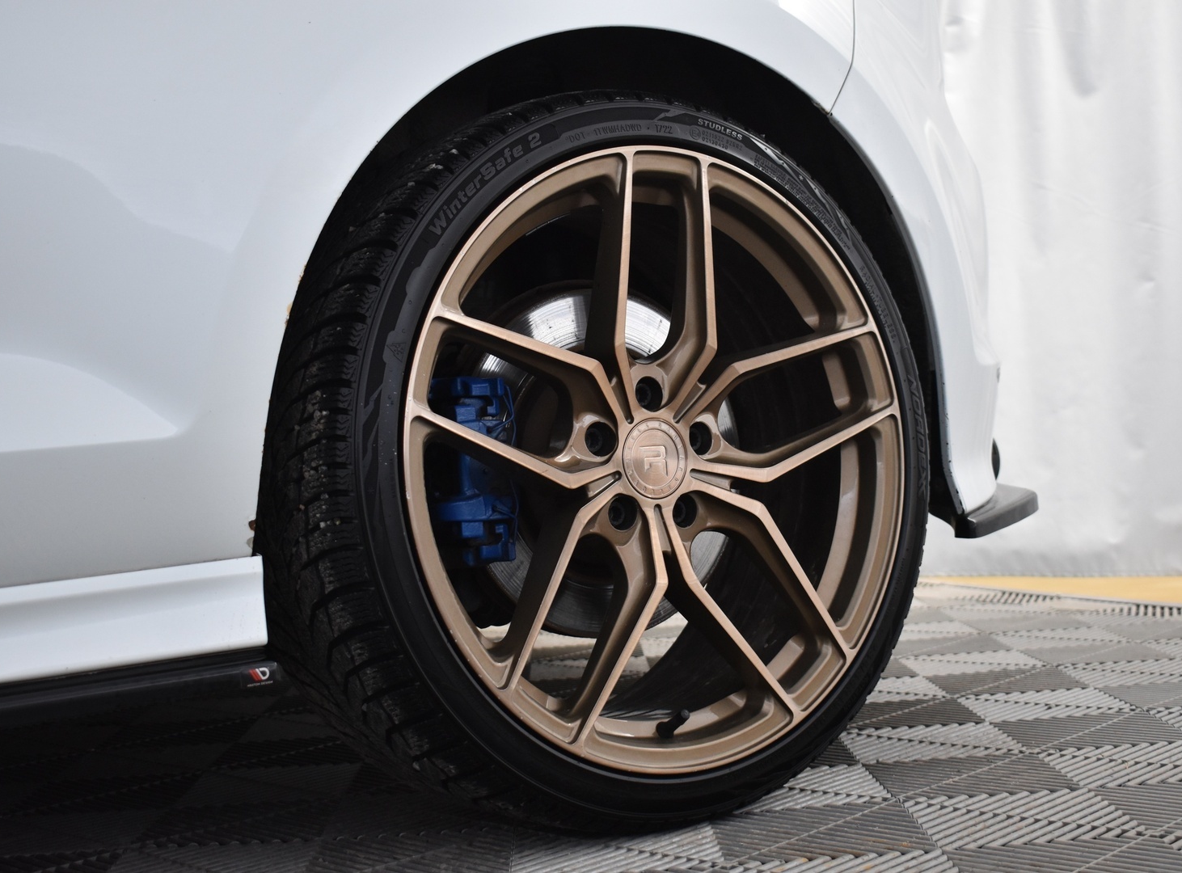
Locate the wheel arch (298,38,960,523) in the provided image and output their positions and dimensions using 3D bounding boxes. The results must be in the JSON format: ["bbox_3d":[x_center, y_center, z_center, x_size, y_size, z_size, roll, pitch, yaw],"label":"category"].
[{"bbox_3d":[0.018,-0.113,1.430,0.710,0.450,0.180,-4,0,-36],"label":"wheel arch"}]

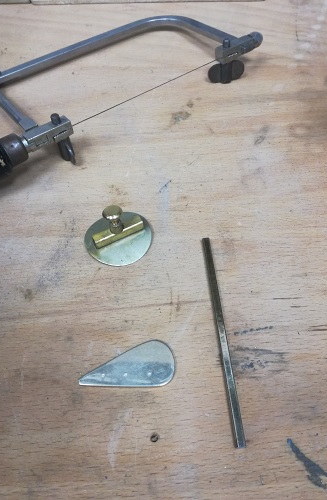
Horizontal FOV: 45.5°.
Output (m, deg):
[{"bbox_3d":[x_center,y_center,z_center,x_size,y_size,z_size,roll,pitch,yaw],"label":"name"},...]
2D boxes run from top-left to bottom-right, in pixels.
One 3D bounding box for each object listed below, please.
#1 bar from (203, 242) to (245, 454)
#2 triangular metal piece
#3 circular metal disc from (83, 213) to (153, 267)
[{"bbox_3d":[0.027,0.036,0.180,0.003,0.003,0.100,-4,56,-2],"label":"bar"},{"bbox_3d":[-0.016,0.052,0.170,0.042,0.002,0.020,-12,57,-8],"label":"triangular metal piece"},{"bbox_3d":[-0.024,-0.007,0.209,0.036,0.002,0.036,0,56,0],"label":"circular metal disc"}]

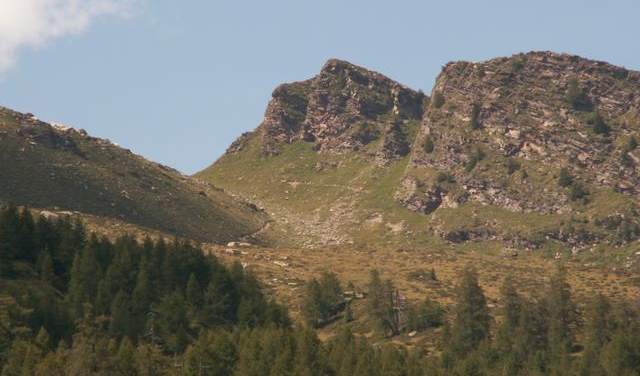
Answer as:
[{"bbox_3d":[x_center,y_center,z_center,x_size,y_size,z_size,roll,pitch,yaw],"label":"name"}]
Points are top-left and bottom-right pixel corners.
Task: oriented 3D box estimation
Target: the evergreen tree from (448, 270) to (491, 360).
[{"bbox_3d":[23.103,19.549,760.000,6.300,14.300,6.300,0,-10,0],"label":"evergreen tree"}]

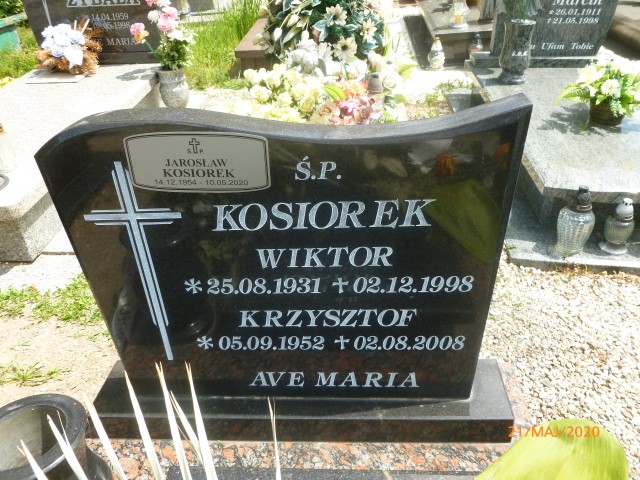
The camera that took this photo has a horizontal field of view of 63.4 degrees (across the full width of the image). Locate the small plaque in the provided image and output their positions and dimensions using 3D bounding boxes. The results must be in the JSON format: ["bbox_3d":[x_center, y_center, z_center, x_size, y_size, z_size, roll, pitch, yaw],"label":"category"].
[{"bbox_3d":[-0.178,-0.111,0.761,0.208,0.100,0.006,0,35,2],"label":"small plaque"}]

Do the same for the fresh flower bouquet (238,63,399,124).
[{"bbox_3d":[0.012,-0.828,3.014,0.900,0.280,0.550,0,35,2],"label":"fresh flower bouquet"}]

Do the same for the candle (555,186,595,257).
[{"bbox_3d":[0.894,-0.074,1.796,0.120,0.245,0.120,0,35,2],"label":"candle"}]

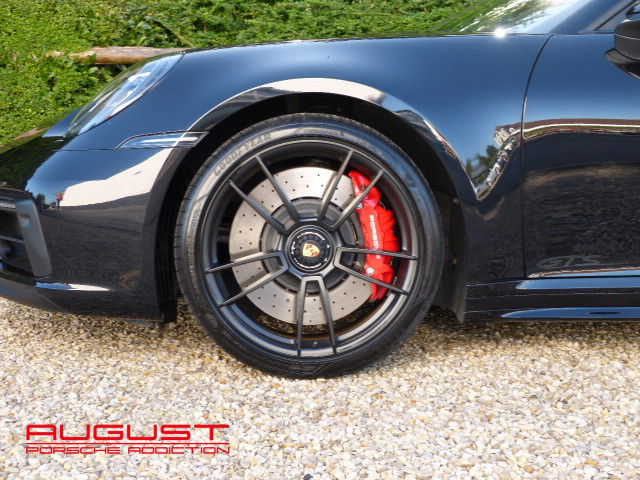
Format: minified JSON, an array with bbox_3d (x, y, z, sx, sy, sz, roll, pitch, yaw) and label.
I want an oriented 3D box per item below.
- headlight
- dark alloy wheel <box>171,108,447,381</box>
[{"bbox_3d":[-0.511,-0.385,2.920,0.295,0.215,0.240,0,5,-2],"label":"headlight"},{"bbox_3d":[-0.029,0.015,2.810,0.680,0.675,0.250,0,6,-2],"label":"dark alloy wheel"}]

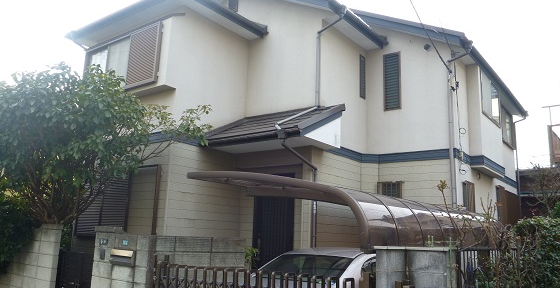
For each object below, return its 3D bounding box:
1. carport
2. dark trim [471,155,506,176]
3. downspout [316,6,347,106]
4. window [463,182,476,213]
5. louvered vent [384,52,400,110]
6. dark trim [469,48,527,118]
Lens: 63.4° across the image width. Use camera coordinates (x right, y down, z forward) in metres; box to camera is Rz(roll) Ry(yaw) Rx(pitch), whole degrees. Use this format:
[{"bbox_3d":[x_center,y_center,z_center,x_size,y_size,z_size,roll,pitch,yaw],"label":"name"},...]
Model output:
[{"bbox_3d":[1.366,1.115,6.580,2.510,0.990,5.060,-7,-14,38],"label":"carport"},{"bbox_3d":[4.634,0.522,10.011,0.310,0.210,2.070,-6,-14,36],"label":"dark trim"},{"bbox_3d":[0.944,-1.621,8.378,0.600,1.830,0.100,-6,-14,36],"label":"downspout"},{"bbox_3d":[3.936,1.220,9.346,0.110,0.850,0.650,-6,-13,36],"label":"window"},{"bbox_3d":[2.370,-1.324,9.560,0.385,1.260,0.080,-6,-14,36],"label":"louvered vent"},{"bbox_3d":[5.549,-1.376,11.234,0.150,0.160,5.850,-6,-14,36],"label":"dark trim"}]

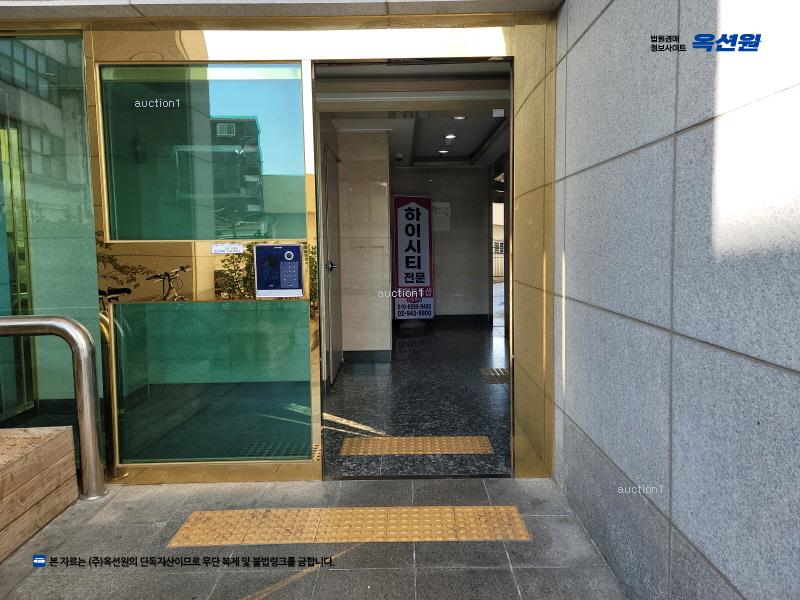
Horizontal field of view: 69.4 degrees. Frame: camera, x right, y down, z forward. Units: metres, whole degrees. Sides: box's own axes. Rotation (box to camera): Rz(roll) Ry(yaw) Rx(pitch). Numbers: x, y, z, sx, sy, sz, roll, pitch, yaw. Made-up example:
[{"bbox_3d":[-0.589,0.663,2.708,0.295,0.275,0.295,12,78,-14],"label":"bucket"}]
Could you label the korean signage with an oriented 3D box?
[{"bbox_3d":[0.208,-0.602,8.451,0.600,1.800,0.080,-2,5,-15],"label":"korean signage"}]

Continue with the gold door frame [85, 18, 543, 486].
[{"bbox_3d":[-0.374,-0.219,2.926,2.300,2.300,0.160,-1,5,0],"label":"gold door frame"}]

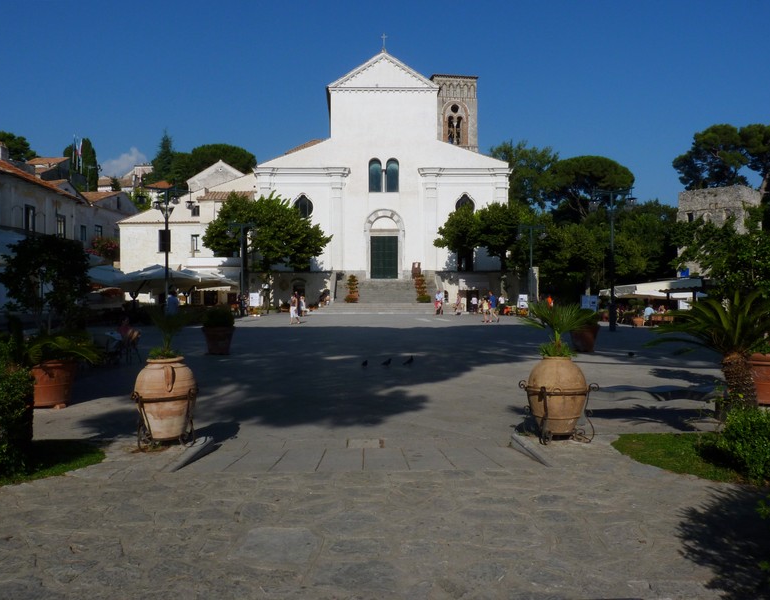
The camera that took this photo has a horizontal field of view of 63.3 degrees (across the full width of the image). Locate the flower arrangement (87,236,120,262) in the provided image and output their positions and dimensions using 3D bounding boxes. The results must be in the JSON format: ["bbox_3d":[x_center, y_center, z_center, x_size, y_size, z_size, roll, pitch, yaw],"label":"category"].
[{"bbox_3d":[-22.105,-3.966,49.000,2.600,2.100,1.800,0,1,0],"label":"flower arrangement"}]

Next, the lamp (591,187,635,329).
[{"bbox_3d":[9.398,-1.618,25.778,1.950,5.850,1.950,0,1,0],"label":"lamp"}]

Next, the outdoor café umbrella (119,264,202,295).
[{"bbox_3d":[-10.973,-0.214,30.500,4.000,2.900,4.000,0,1,0],"label":"outdoor café umbrella"}]

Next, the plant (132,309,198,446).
[{"bbox_3d":[-2.345,0.831,6.650,0.750,1.470,0.740,0,1,0],"label":"plant"}]

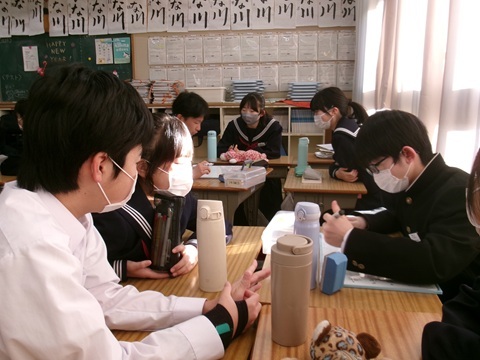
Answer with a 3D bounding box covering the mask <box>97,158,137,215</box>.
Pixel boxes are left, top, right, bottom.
[{"bbox_3d":[-0.223,0.011,0.885,0.110,0.100,0.145,5,6,-39],"label":"mask"}]

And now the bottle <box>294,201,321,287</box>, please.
[{"bbox_3d":[0.165,0.161,1.220,0.065,0.209,0.070,0,11,0],"label":"bottle"}]

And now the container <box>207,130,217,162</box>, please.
[{"bbox_3d":[-0.185,-0.221,3.273,0.063,0.197,0.063,0,11,0],"label":"container"}]

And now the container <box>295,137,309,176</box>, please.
[{"bbox_3d":[0.349,-0.132,2.797,0.065,0.206,0.065,0,11,0],"label":"container"}]

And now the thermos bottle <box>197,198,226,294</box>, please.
[{"bbox_3d":[-0.068,0.157,1.209,0.066,0.217,0.070,0,11,0],"label":"thermos bottle"}]

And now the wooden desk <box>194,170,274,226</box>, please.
[{"bbox_3d":[-0.078,0.328,2.785,0.400,0.700,0.600,3,11,15],"label":"wooden desk"}]

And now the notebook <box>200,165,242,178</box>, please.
[{"bbox_3d":[-0.107,-0.049,2.885,0.260,0.004,0.360,3,11,15],"label":"notebook"}]

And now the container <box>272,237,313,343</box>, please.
[{"bbox_3d":[0.101,0.214,0.966,0.077,0.197,0.077,0,11,0],"label":"container"}]

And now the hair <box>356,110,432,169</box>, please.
[{"bbox_3d":[0.432,-0.116,1.400,0.215,0.175,0.180,-19,10,4],"label":"hair"}]

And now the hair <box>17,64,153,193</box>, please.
[{"bbox_3d":[-0.266,-0.089,0.860,0.220,0.205,0.185,5,6,-39],"label":"hair"}]

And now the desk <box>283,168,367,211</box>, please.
[{"bbox_3d":[0.436,0.338,2.749,0.400,0.700,0.600,1,11,5],"label":"desk"}]

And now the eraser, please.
[{"bbox_3d":[0.227,0.222,1.211,0.050,0.092,0.042,-5,15,-43],"label":"eraser"}]

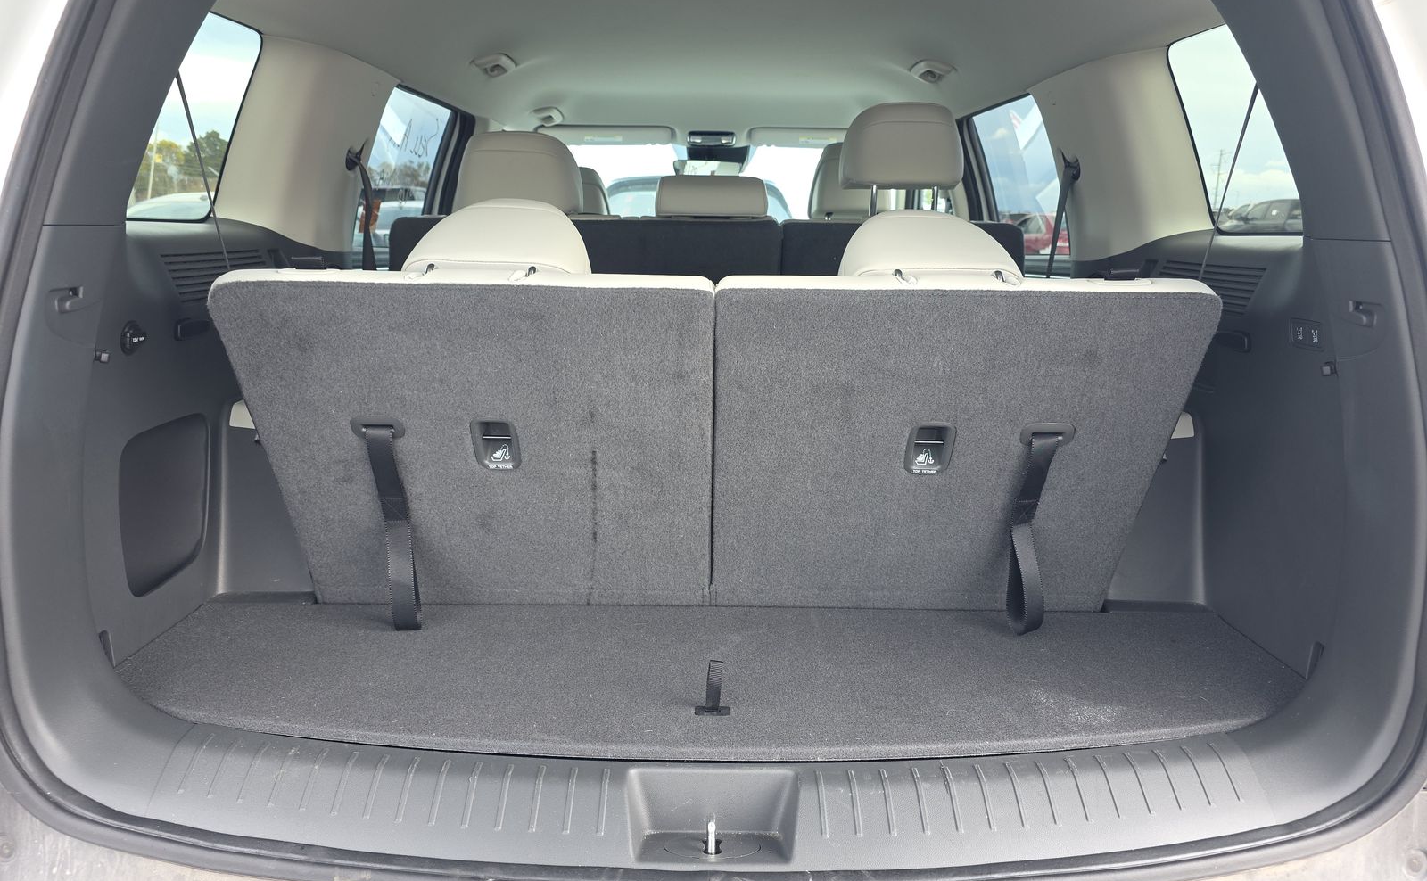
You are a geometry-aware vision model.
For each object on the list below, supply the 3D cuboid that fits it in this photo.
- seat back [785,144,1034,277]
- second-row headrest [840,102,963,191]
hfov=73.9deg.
[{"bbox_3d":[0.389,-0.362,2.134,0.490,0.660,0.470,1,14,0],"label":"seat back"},{"bbox_3d":[0.391,-0.601,1.942,0.260,0.185,0.140,1,14,0],"label":"second-row headrest"}]

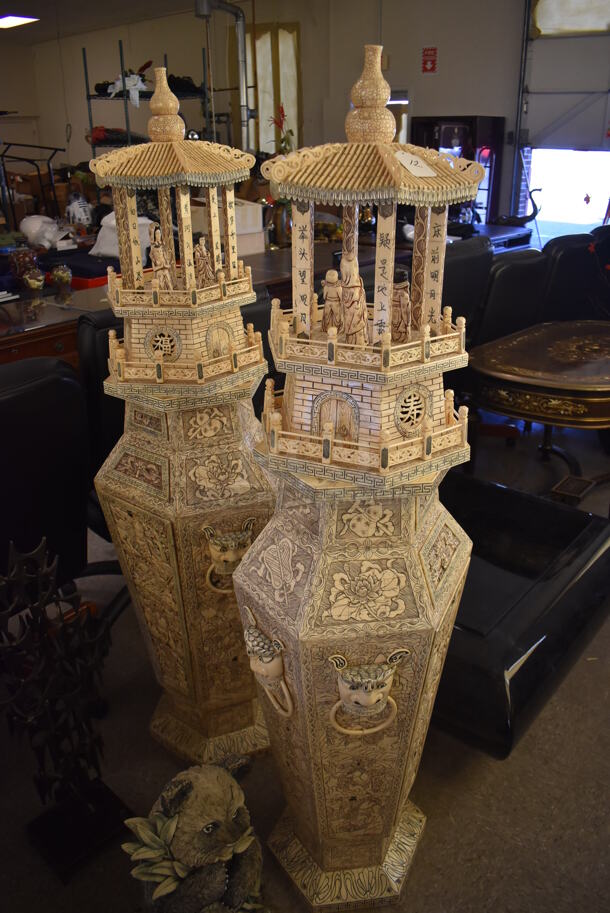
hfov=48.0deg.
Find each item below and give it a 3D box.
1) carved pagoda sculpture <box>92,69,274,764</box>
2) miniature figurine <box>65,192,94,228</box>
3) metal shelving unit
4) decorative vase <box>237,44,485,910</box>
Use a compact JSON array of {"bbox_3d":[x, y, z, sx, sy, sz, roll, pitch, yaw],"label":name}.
[{"bbox_3d":[-0.266,0.019,1.652,0.496,1.671,0.393,18,31,32],"label":"carved pagoda sculpture"},{"bbox_3d":[-1.892,-2.064,5.750,0.205,0.300,0.180,-21,32,-35],"label":"miniature figurine"},{"bbox_3d":[-1.353,-2.422,6.156,0.580,2.140,0.930,19,32,35],"label":"metal shelving unit"},{"bbox_3d":[0.099,0.188,1.298,0.393,1.671,0.496,11,28,22],"label":"decorative vase"}]

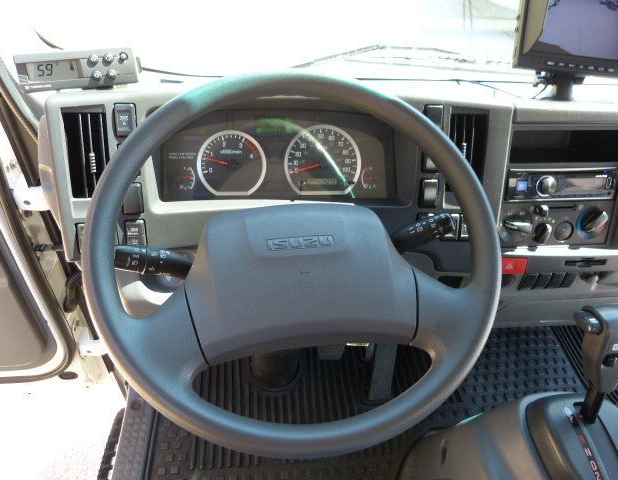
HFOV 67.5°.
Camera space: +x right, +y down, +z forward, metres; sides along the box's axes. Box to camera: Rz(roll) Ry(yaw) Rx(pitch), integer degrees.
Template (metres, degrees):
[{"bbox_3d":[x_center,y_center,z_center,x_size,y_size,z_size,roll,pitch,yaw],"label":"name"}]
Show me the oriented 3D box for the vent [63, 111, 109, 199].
[{"bbox_3d":[-0.296,-0.118,0.626,0.057,0.121,0.030,-2,13,-5],"label":"vent"}]

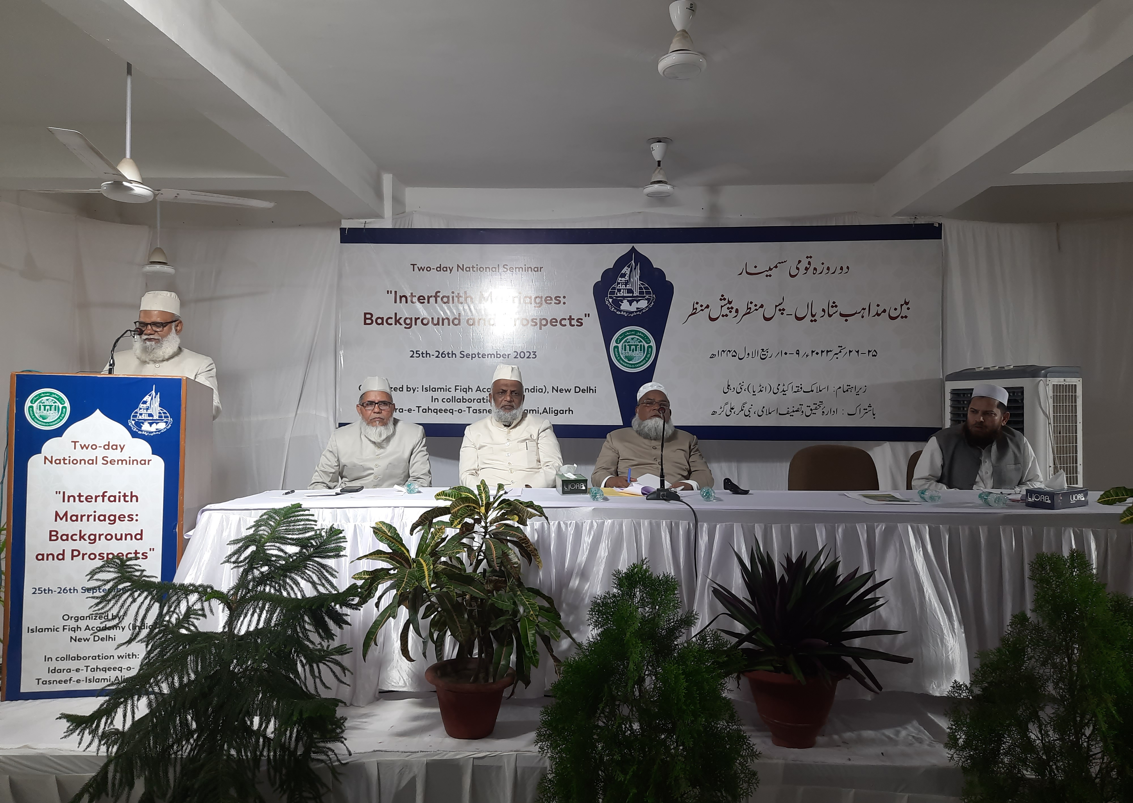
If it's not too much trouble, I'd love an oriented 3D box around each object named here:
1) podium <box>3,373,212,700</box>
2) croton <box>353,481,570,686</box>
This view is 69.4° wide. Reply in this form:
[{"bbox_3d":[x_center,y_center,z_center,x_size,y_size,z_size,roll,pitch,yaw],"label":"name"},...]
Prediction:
[{"bbox_3d":[-1.875,0.530,3.401,0.645,1.255,0.410,0,0,-8],"label":"podium"},{"bbox_3d":[-0.356,0.682,2.795,0.740,0.800,0.660,0,0,3],"label":"croton"}]

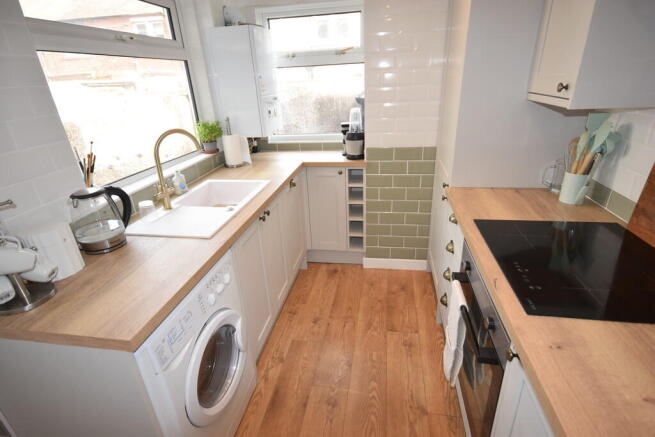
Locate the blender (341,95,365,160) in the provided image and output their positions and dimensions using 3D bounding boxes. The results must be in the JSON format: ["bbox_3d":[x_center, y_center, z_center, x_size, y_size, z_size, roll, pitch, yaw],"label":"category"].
[{"bbox_3d":[0.210,-0.639,2.447,0.150,0.384,0.148,2,24,10],"label":"blender"}]

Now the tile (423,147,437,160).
[{"bbox_3d":[0.727,-0.459,2.328,0.087,0.100,0.009,1,24,10],"label":"tile"}]

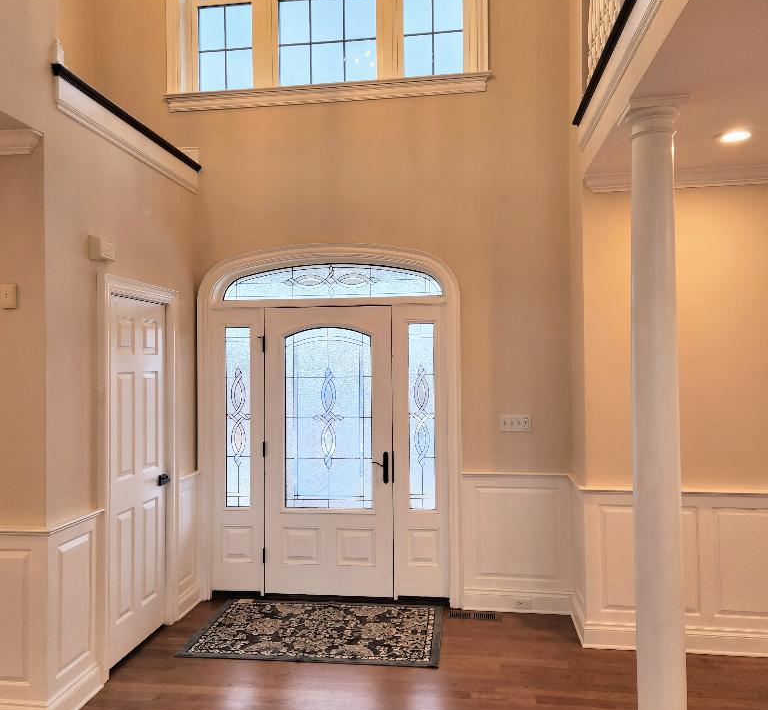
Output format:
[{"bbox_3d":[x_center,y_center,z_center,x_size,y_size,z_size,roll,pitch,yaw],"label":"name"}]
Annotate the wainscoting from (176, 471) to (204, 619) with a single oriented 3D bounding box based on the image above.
[{"bbox_3d":[-1.314,1.271,4.615,0.041,0.907,0.387,-1,-1,8],"label":"wainscoting"}]

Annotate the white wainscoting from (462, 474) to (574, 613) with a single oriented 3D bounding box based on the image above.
[{"bbox_3d":[0.890,1.250,4.526,0.725,0.909,0.041,-1,-1,8],"label":"white wainscoting"}]

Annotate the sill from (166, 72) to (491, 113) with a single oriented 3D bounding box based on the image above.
[{"bbox_3d":[-0.418,-1.817,4.728,2.305,0.100,0.077,-1,-1,8],"label":"sill"}]

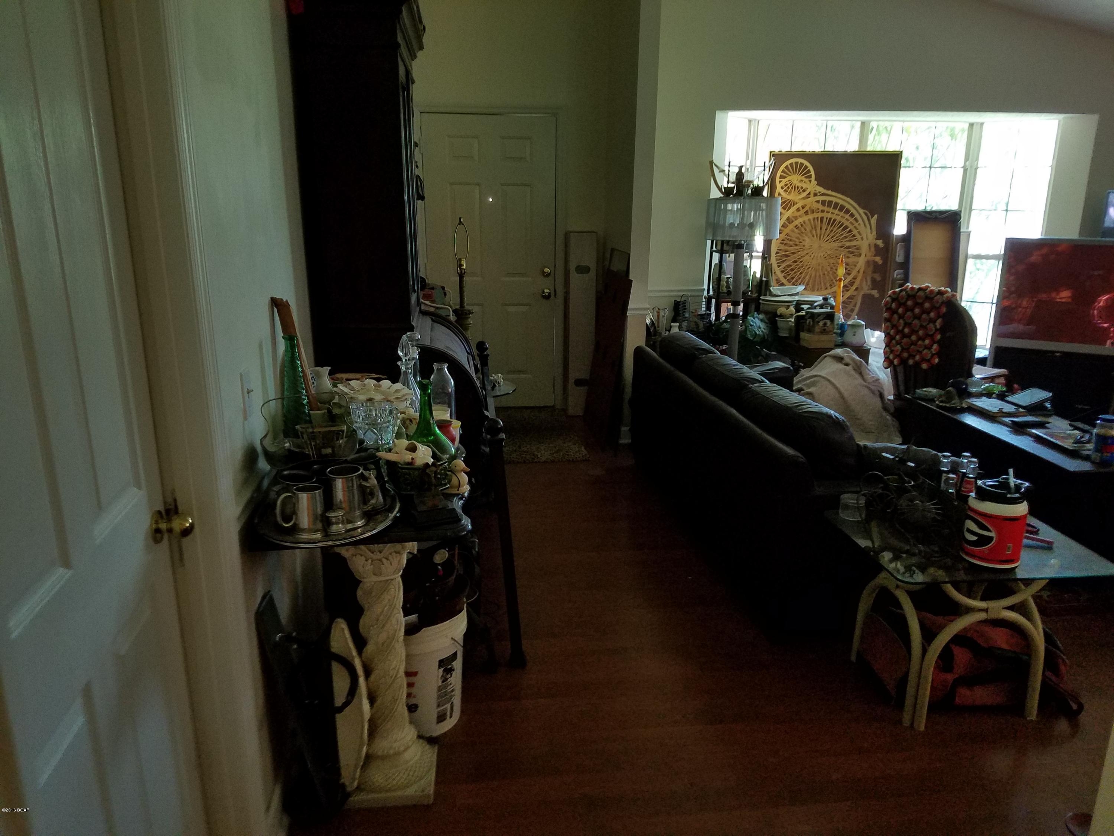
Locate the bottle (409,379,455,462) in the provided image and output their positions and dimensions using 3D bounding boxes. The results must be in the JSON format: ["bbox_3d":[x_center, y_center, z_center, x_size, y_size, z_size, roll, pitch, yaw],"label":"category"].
[{"bbox_3d":[-0.370,0.035,2.411,0.148,0.268,0.148,-2,16,-8],"label":"bottle"}]

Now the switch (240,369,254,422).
[{"bbox_3d":[-0.729,-0.063,1.980,0.020,0.117,0.076,-2,16,-8],"label":"switch"}]

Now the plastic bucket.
[{"bbox_3d":[-0.430,0.752,2.621,0.303,0.370,0.303,-2,16,-8],"label":"plastic bucket"}]

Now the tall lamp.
[{"bbox_3d":[1.088,-0.557,5.128,0.440,1.510,0.440,-2,16,-8],"label":"tall lamp"}]

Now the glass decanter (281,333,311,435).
[{"bbox_3d":[-0.849,-0.108,2.701,0.088,0.335,0.088,-1,16,-6],"label":"glass decanter"}]

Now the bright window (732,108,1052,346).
[{"bbox_3d":[2.484,-1.424,6.684,2.620,1.800,0.500,-2,16,-8],"label":"bright window"}]

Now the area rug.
[{"bbox_3d":[-0.332,0.103,5.511,0.920,0.020,1.230,-2,16,-8],"label":"area rug"}]

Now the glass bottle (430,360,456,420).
[{"bbox_3d":[-0.396,-0.091,2.869,0.090,0.225,0.090,-1,16,-6],"label":"glass bottle"}]

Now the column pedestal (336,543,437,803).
[{"bbox_3d":[-0.452,0.636,2.222,0.225,0.750,0.225,-1,16,-7],"label":"column pedestal"}]

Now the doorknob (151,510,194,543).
[{"bbox_3d":[-0.722,0.202,1.583,0.065,0.066,0.066,-2,16,-8],"label":"doorknob"}]

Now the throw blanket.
[{"bbox_3d":[1.396,-0.136,4.279,0.500,0.420,0.700,-2,16,-10],"label":"throw blanket"}]

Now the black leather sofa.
[{"bbox_3d":[1.075,0.109,3.994,0.920,0.820,2.000,-2,16,-10],"label":"black leather sofa"}]

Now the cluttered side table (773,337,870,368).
[{"bbox_3d":[1.751,-0.228,5.598,0.450,0.600,0.550,-2,16,-8],"label":"cluttered side table"}]

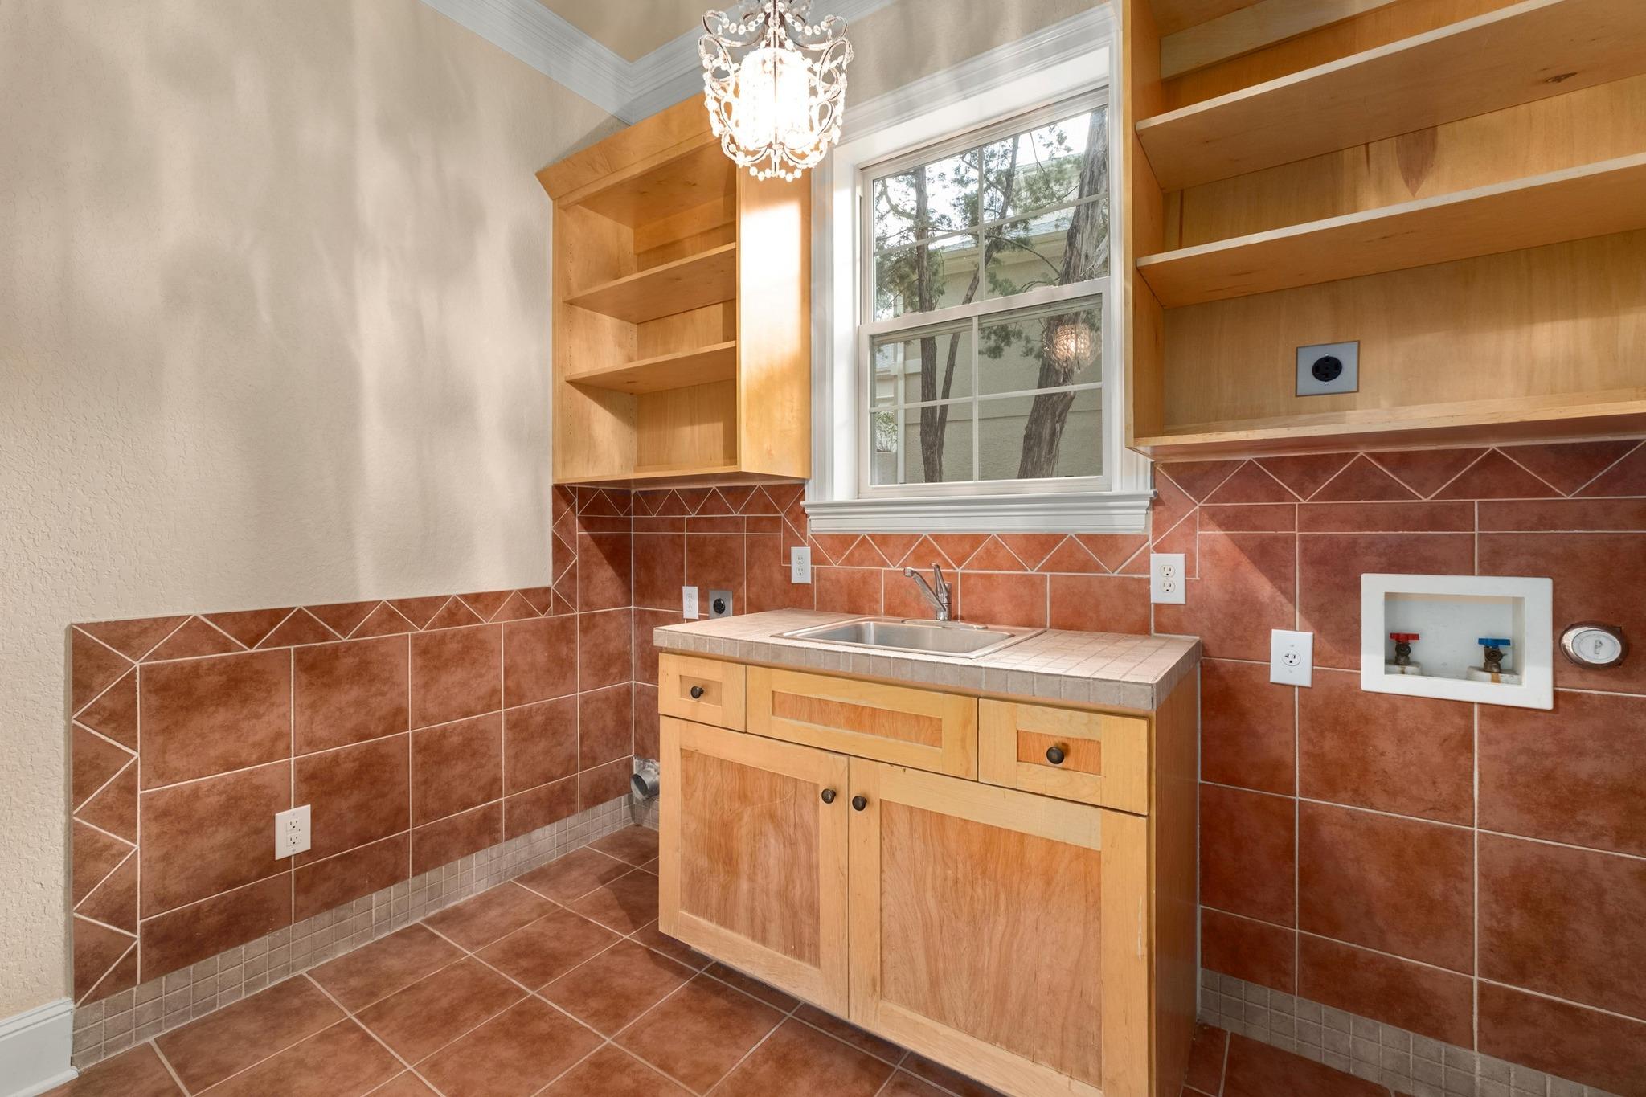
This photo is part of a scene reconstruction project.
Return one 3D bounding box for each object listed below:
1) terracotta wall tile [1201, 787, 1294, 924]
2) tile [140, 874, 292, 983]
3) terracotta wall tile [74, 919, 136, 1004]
[{"bbox_3d":[1.008,0.724,1.627,0.188,0.298,0.010,1,1,34],"label":"terracotta wall tile"},{"bbox_3d":[-1.526,0.954,1.745,0.010,0.150,0.296,1,1,34],"label":"tile"},{"bbox_3d":[-1.636,0.918,1.567,0.010,0.205,0.097,1,1,34],"label":"terracotta wall tile"}]

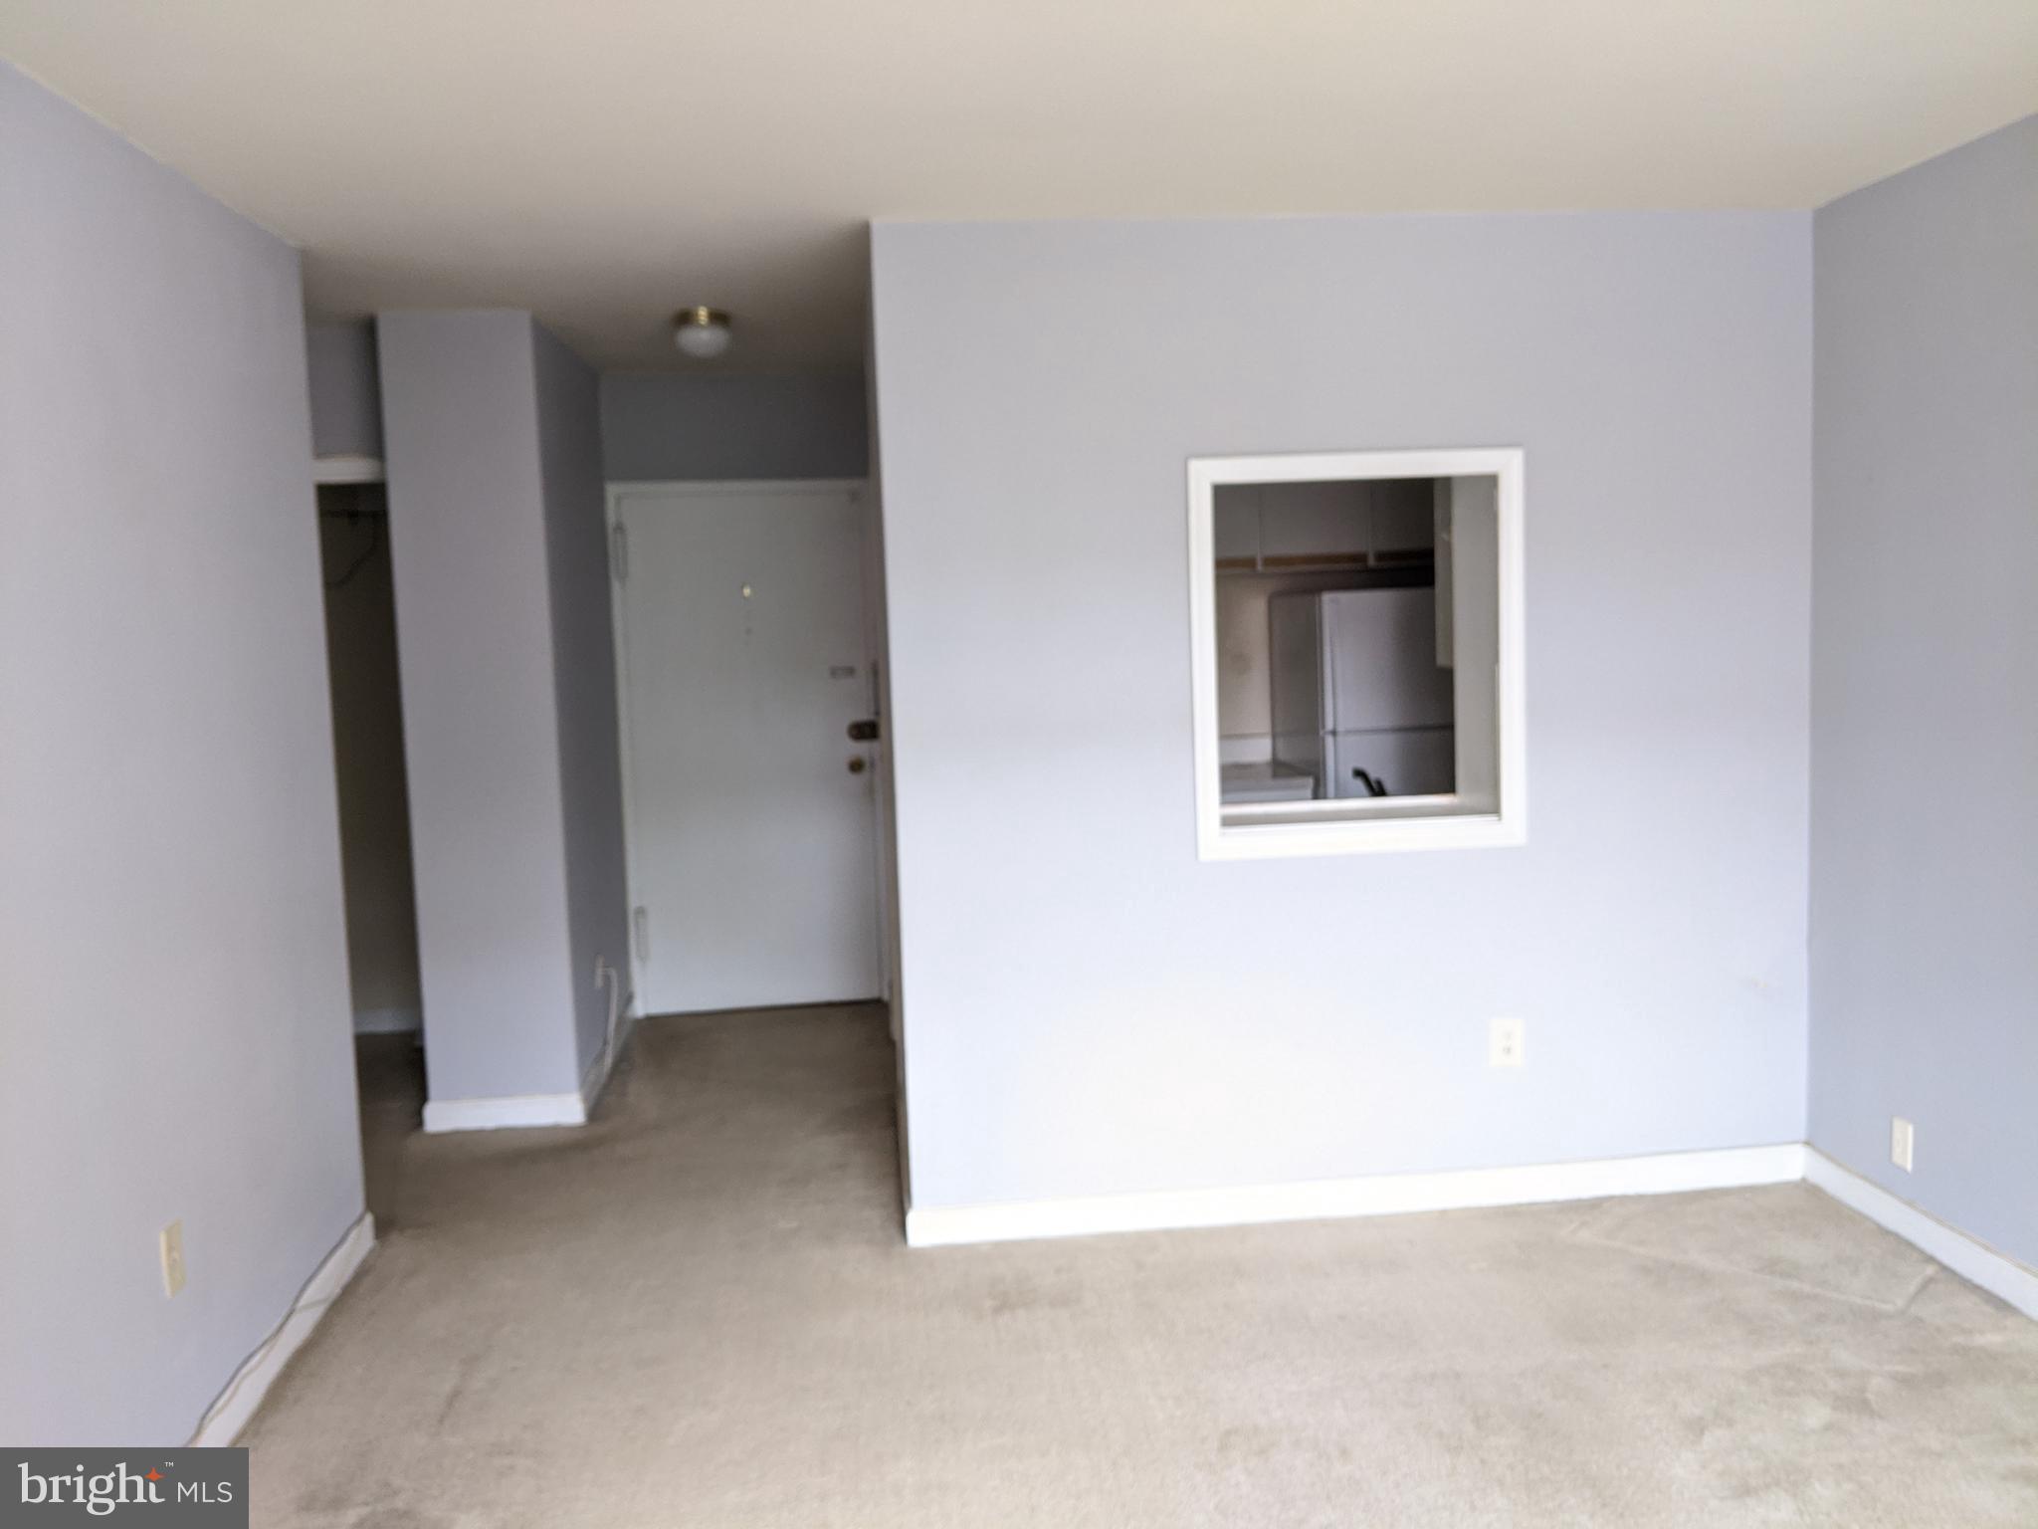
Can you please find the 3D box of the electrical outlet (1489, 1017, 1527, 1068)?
[{"bbox_3d":[1.242,0.708,4.033,0.078,0.120,0.010,-3,6,-6],"label":"electrical outlet"}]

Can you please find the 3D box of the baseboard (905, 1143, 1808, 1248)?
[{"bbox_3d":[0.889,1.084,4.028,2.344,0.102,0.018,-3,6,-6],"label":"baseboard"}]

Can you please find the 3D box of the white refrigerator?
[{"bbox_3d":[1.396,0.132,5.959,0.708,1.567,0.688,-3,6,-6],"label":"white refrigerator"}]

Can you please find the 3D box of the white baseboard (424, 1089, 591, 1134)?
[{"bbox_3d":[-1.584,1.075,4.912,0.478,0.104,0.018,-3,6,-6],"label":"white baseboard"}]

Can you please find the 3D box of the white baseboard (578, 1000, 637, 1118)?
[{"bbox_3d":[-1.419,1.003,5.563,0.018,0.104,1.280,-3,6,-6],"label":"white baseboard"}]

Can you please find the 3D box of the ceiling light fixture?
[{"bbox_3d":[-0.956,-1.294,4.808,0.182,0.130,0.182,-3,6,-6],"label":"ceiling light fixture"}]

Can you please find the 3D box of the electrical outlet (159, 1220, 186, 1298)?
[{"bbox_3d":[-1.544,0.901,2.900,0.010,0.120,0.075,-3,6,-6],"label":"electrical outlet"}]

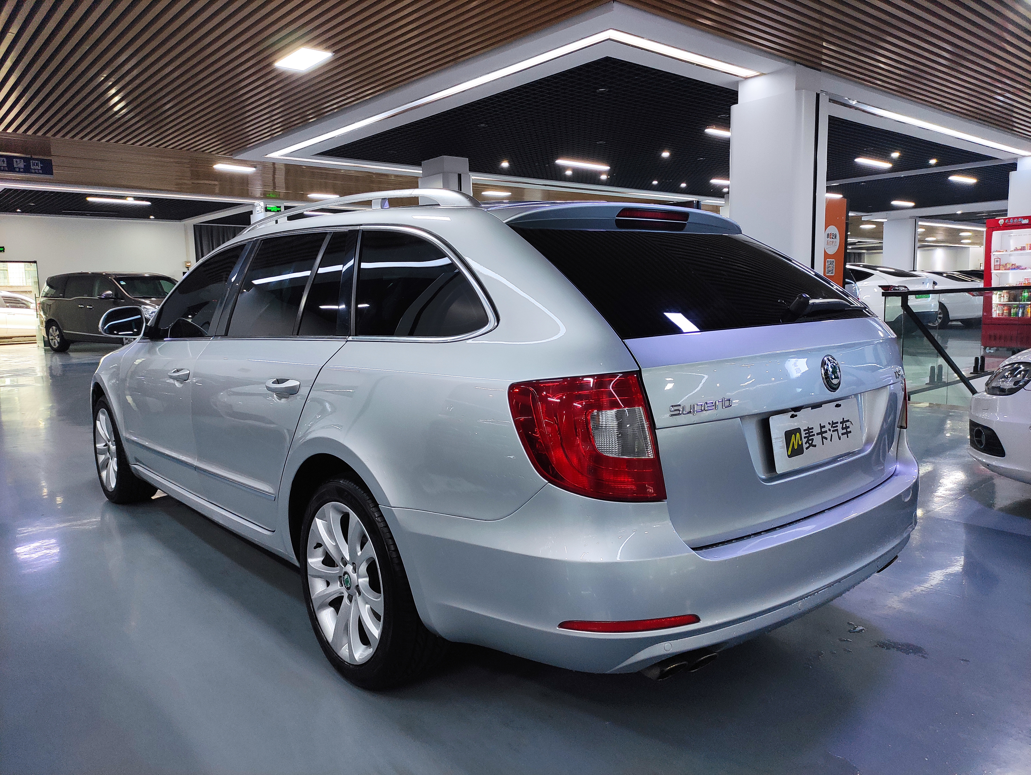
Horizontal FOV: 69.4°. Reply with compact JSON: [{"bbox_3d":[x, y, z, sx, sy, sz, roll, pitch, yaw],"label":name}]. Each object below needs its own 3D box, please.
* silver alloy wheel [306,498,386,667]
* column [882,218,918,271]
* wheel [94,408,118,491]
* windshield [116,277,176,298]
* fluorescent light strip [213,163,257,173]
[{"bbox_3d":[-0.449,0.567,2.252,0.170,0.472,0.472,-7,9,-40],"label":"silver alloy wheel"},{"bbox_3d":[10.558,-3.174,20.412,0.500,2.765,0.650,-8,10,-40],"label":"column"},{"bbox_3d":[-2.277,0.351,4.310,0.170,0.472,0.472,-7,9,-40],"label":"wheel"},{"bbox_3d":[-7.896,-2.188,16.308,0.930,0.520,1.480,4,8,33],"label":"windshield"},{"bbox_3d":[-4.216,-3.290,11.187,0.600,0.050,0.300,-8,10,-40],"label":"fluorescent light strip"}]

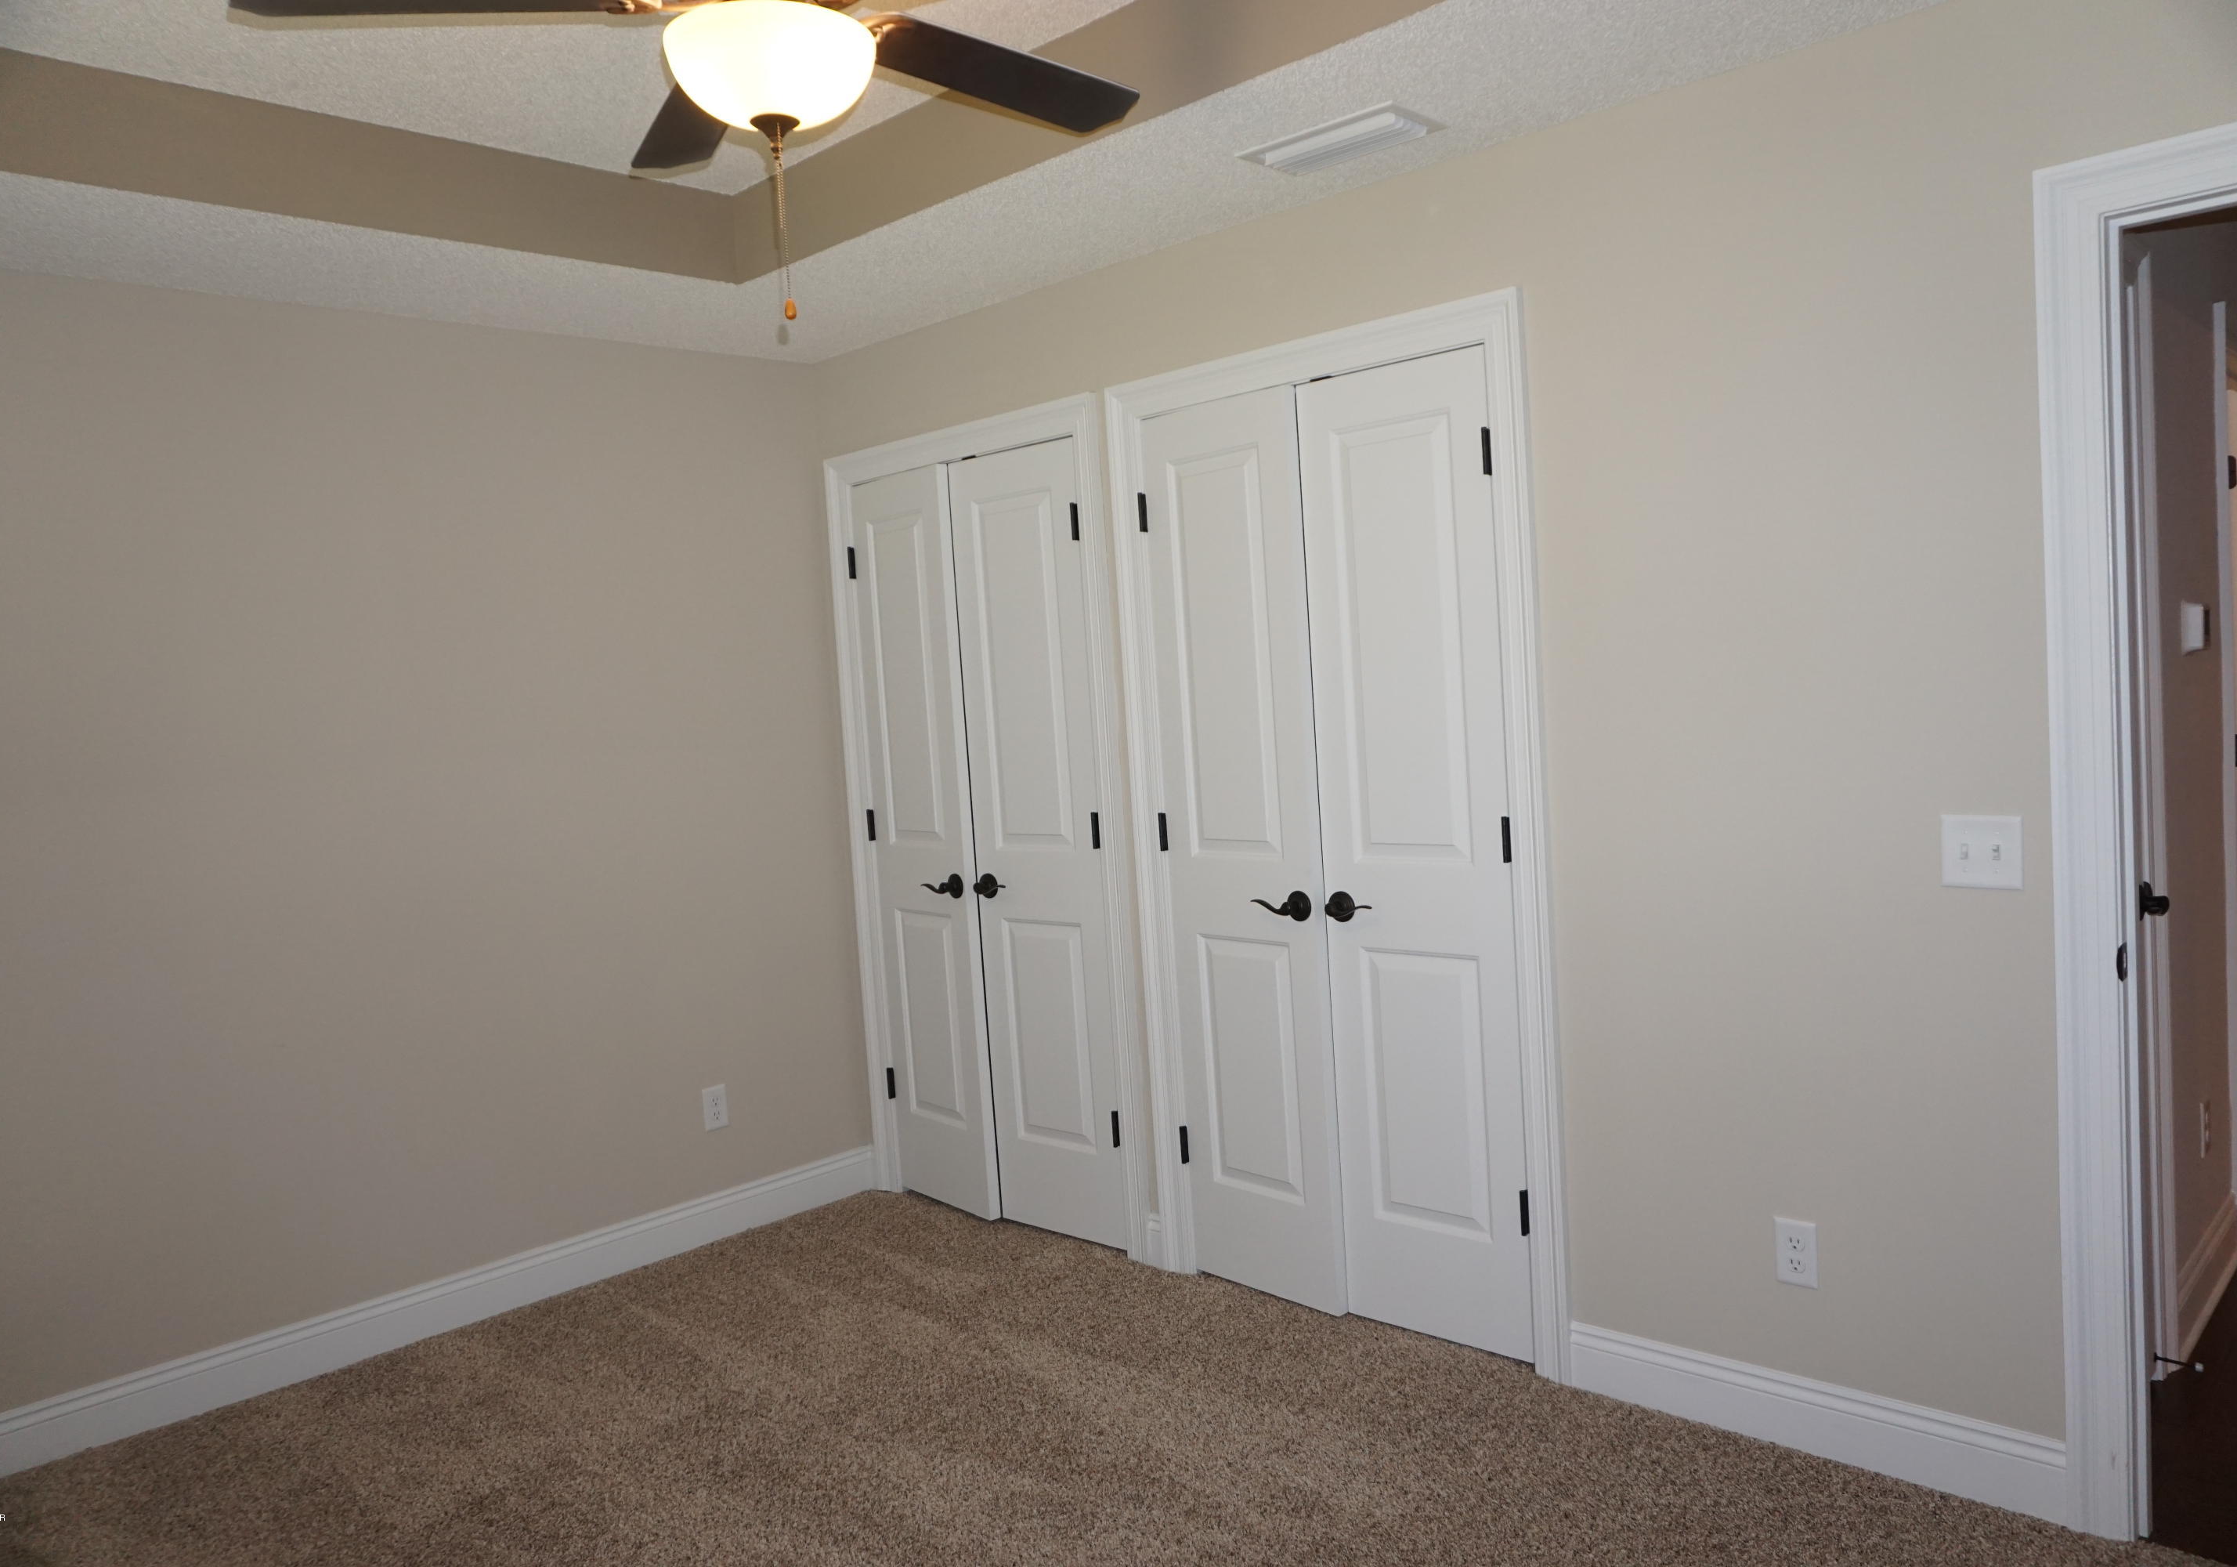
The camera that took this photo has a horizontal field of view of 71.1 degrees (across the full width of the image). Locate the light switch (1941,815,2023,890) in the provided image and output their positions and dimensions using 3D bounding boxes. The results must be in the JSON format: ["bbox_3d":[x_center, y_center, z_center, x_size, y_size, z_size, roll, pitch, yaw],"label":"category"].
[{"bbox_3d":[1.373,0.111,2.495,0.117,0.116,0.012,0,5,44],"label":"light switch"}]

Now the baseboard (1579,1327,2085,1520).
[{"bbox_3d":[1.200,1.115,2.777,0.856,0.131,0.020,0,5,44],"label":"baseboard"}]

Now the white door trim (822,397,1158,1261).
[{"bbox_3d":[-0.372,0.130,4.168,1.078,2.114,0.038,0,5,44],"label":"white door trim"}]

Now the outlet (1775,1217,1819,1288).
[{"bbox_3d":[1.192,0.828,2.757,0.071,0.116,0.010,0,5,44],"label":"outlet"}]

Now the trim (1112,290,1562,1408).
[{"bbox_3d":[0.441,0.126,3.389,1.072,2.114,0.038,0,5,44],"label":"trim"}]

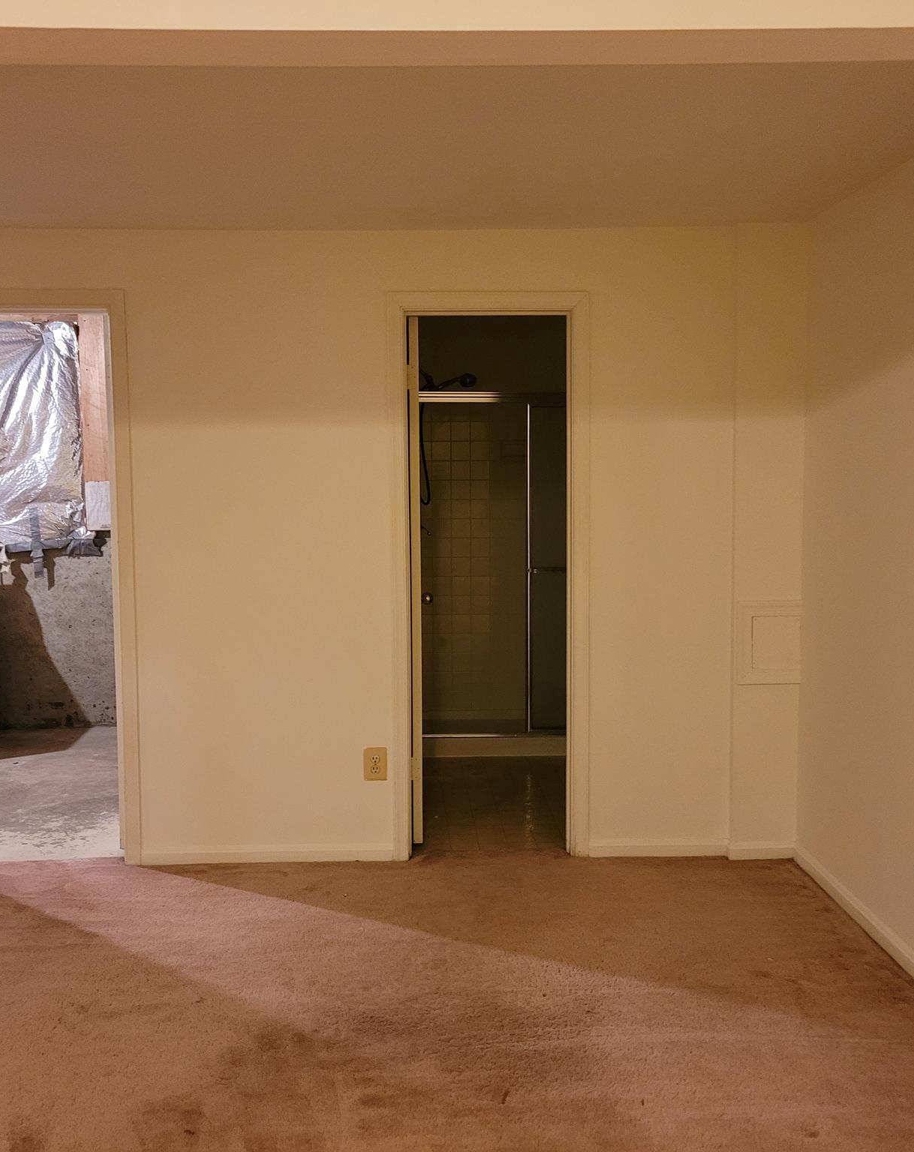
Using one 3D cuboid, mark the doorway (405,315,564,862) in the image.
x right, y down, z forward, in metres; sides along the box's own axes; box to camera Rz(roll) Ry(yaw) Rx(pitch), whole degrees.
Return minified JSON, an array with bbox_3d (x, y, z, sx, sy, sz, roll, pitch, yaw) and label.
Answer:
[{"bbox_3d":[0.117,0.048,4.329,0.603,2.030,0.120,-1,5,-2],"label":"doorway"}]

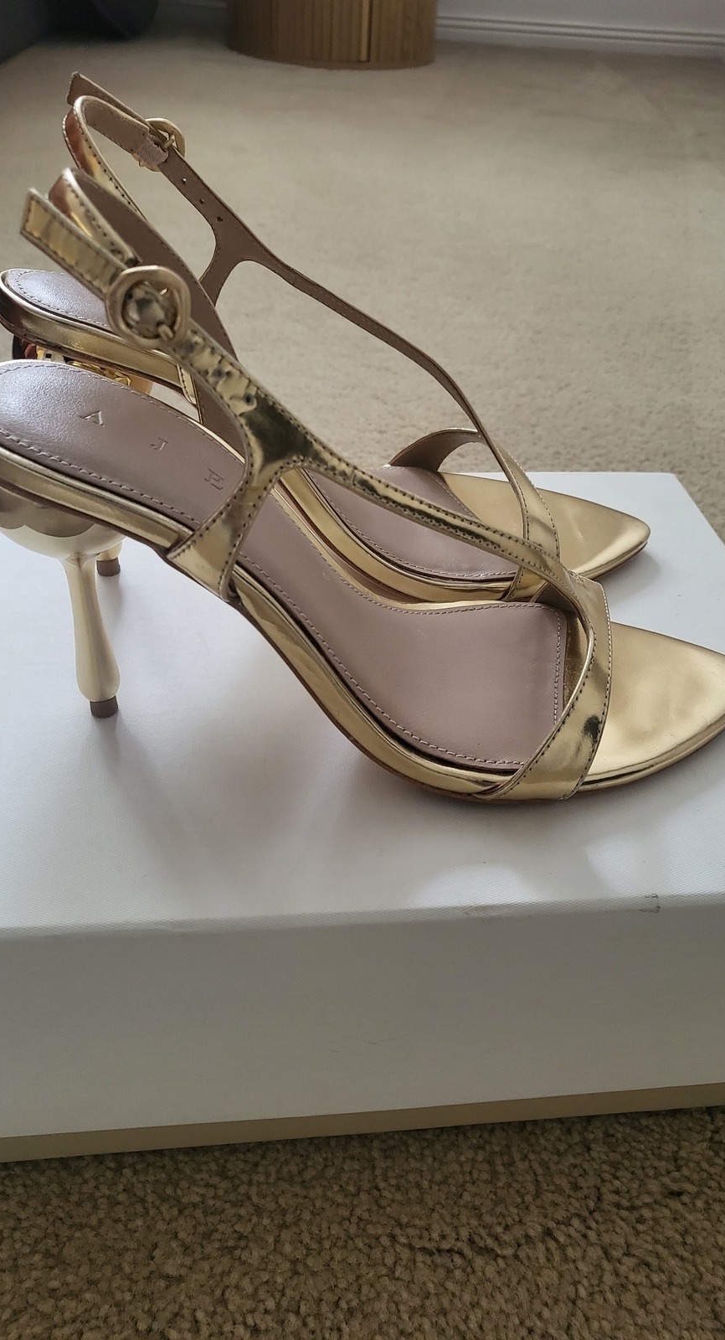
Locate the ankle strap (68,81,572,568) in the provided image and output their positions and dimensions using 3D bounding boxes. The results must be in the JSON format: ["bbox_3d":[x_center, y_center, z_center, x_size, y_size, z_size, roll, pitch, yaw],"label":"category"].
[{"bbox_3d":[-0.009,-0.112,0.340,0.169,0.145,0.080,-3,38,-9],"label":"ankle strap"}]

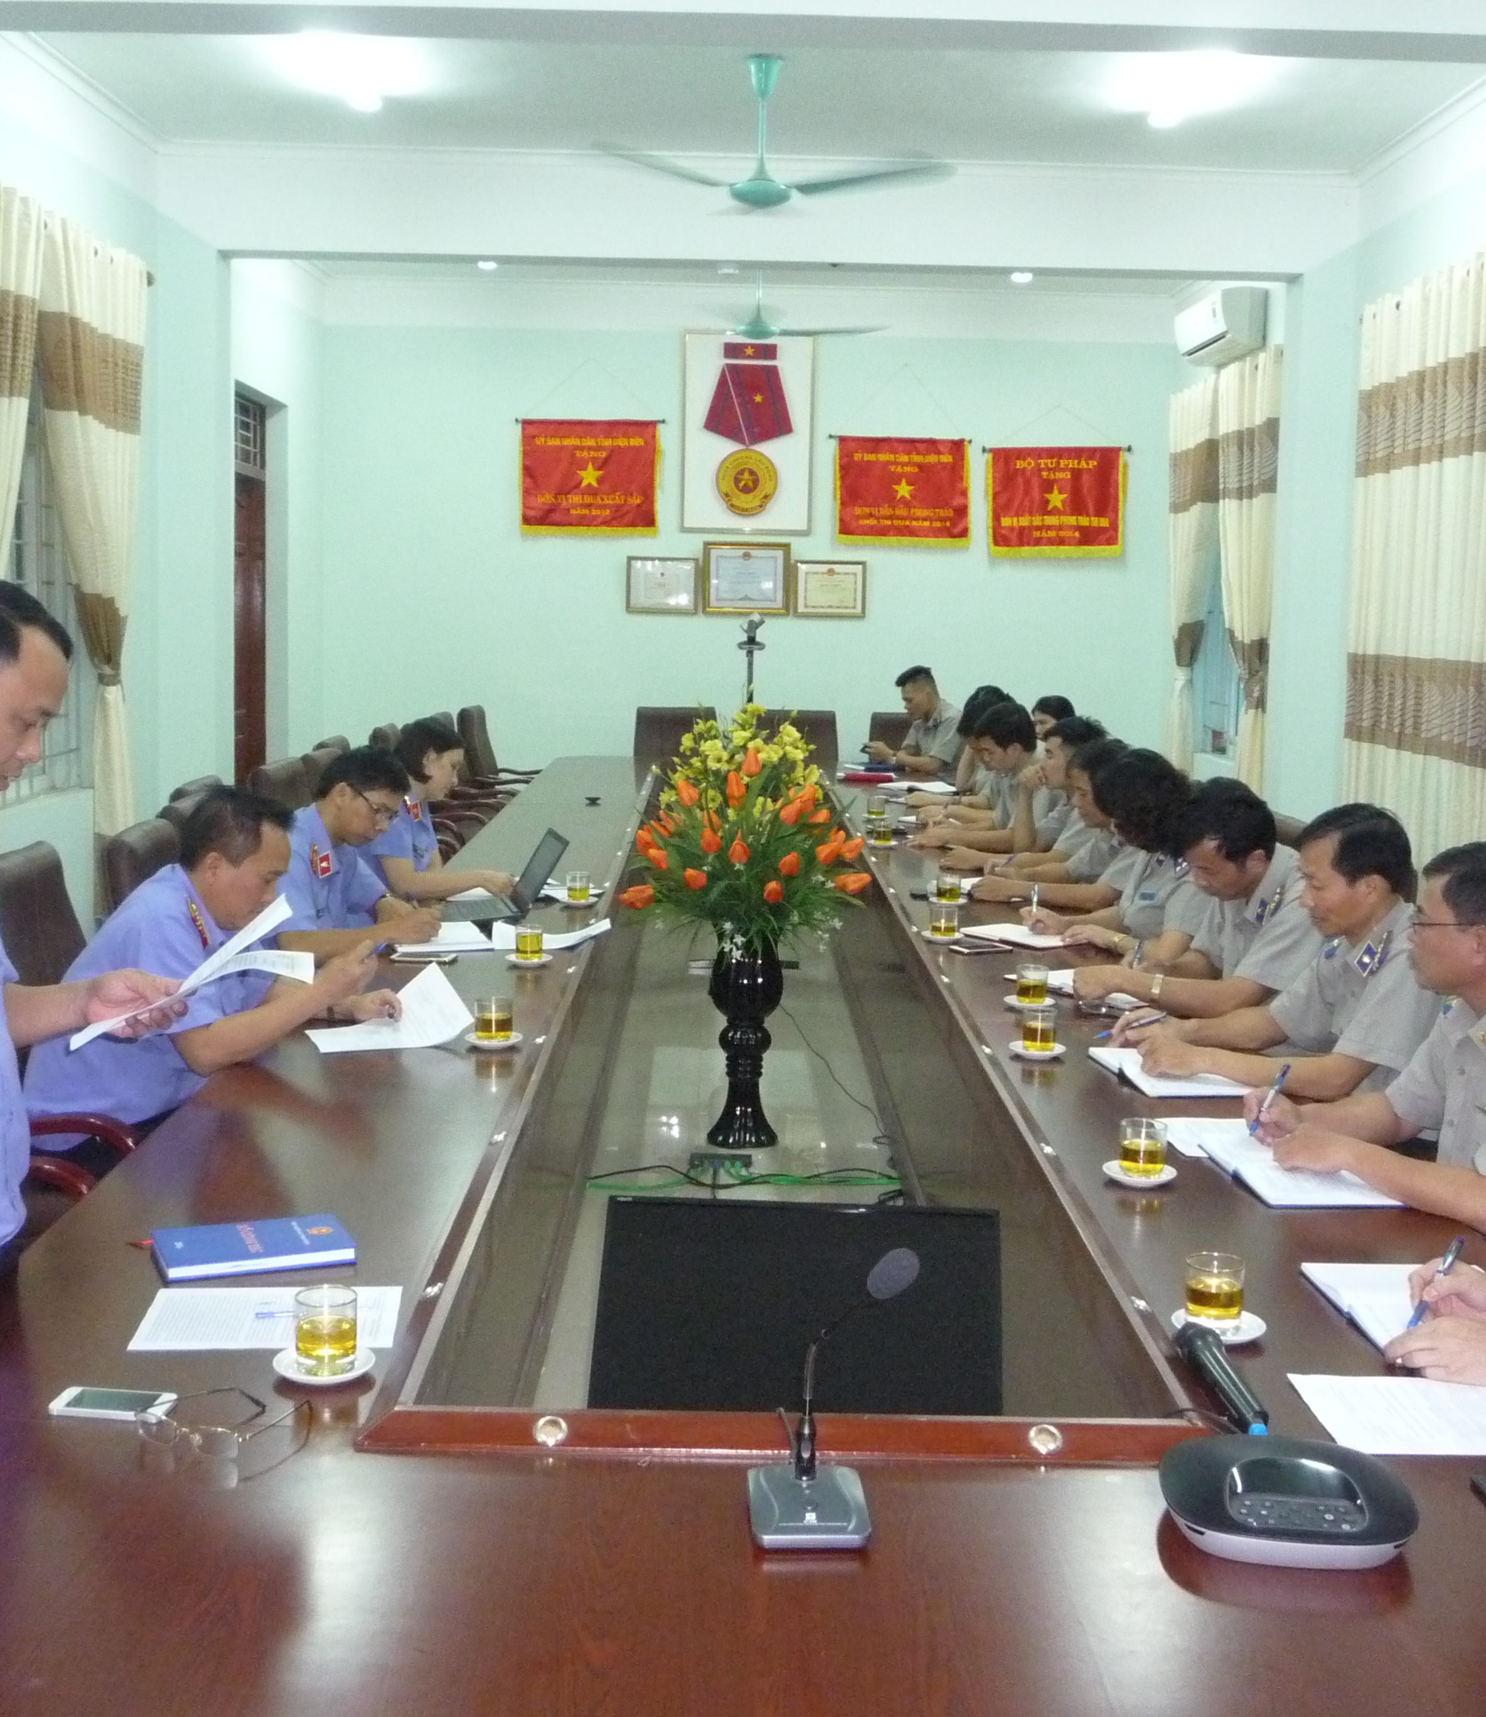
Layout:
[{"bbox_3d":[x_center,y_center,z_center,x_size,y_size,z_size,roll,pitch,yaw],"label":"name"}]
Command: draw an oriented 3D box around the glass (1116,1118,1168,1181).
[{"bbox_3d":[0.613,0.443,3.142,0.067,0.080,0.067,1,7,-1],"label":"glass"}]

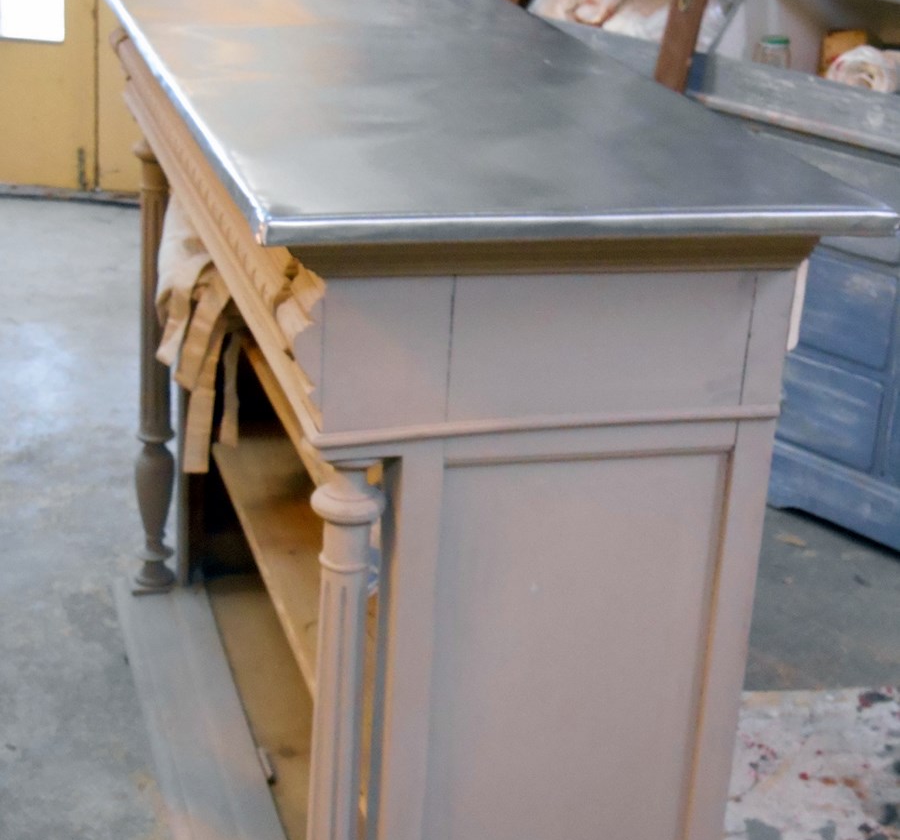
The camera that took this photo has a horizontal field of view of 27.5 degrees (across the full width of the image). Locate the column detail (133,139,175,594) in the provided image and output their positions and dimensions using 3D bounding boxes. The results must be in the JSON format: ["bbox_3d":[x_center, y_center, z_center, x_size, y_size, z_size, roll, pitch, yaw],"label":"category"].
[{"bbox_3d":[-0.458,-0.084,2.850,0.067,0.760,0.067,-2,22,-16],"label":"column detail"}]

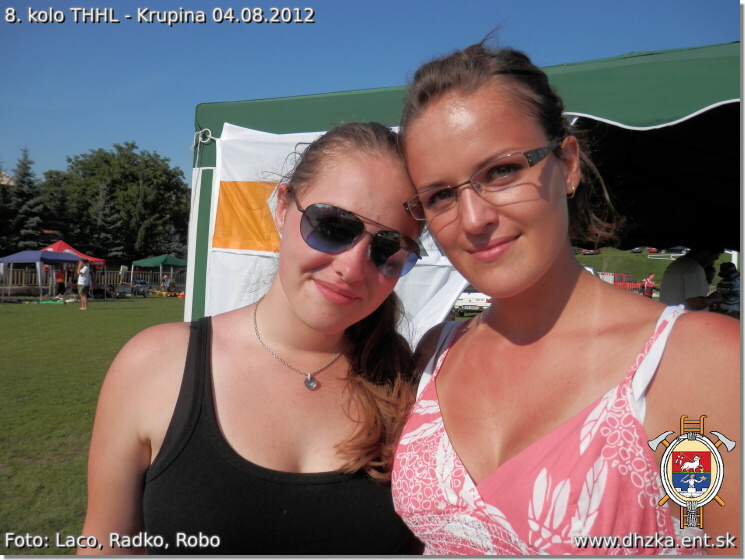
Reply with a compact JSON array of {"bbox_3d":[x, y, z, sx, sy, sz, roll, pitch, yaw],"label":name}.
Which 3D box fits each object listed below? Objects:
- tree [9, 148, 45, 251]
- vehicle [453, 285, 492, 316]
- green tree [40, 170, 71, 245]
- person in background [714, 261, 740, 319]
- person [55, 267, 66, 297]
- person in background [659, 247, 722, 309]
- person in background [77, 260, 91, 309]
[{"bbox_3d":[-21.850,-3.900,34.000,3.000,9.000,3.000,1,1,0],"label":"tree"},{"bbox_3d":[3.680,0.560,19.900,1.640,1.400,3.850,1,1,13],"label":"vehicle"},{"bbox_3d":[-21.200,-3.350,36.000,2.900,7.900,2.900,1,1,0],"label":"green tree"},{"bbox_3d":[4.000,0.640,6.000,0.420,1.620,0.500,1,1,6],"label":"person in background"},{"bbox_3d":[-15.950,0.090,27.500,0.500,1.550,0.420,0,1,-37],"label":"person"},{"bbox_3d":[2.670,0.570,4.600,0.550,1.760,0.520,0,1,-18],"label":"person in background"},{"bbox_3d":[-10.040,0.180,18.700,0.470,1.760,0.500,1,1,0],"label":"person in background"}]

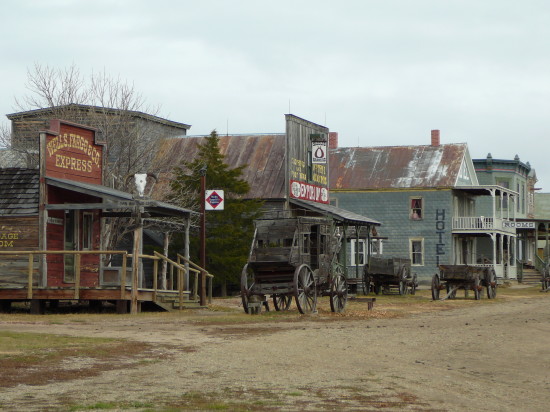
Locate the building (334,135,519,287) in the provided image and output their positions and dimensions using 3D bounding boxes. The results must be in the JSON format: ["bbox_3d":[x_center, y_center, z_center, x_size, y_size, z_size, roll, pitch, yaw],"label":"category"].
[{"bbox_3d":[8.840,0.220,125.400,13.200,9.900,9.200,0,-2,16],"label":"building"}]

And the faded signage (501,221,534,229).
[{"bbox_3d":[15.800,1.217,121.300,2.050,0.460,0.080,0,-2,15],"label":"faded signage"}]

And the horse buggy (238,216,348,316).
[{"bbox_3d":[0.550,1.617,51.500,1.850,2.650,3.600,-1,-2,21],"label":"horse buggy"}]

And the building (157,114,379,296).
[{"bbox_3d":[-0.427,0.100,80.660,8.900,7.400,8.700,0,-2,13],"label":"building"}]

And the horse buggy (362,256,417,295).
[{"bbox_3d":[4.920,2.996,80.100,1.750,1.600,3.400,0,-2,15],"label":"horse buggy"}]

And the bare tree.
[{"bbox_3d":[-6.120,-0.700,66.000,5.800,8.100,6.100,0,-2,0],"label":"bare tree"}]

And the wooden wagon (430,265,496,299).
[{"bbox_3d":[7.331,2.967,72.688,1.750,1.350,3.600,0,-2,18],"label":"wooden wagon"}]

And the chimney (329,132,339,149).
[{"bbox_3d":[3.970,-4.415,126.900,0.540,1.150,0.540,0,-2,16],"label":"chimney"}]

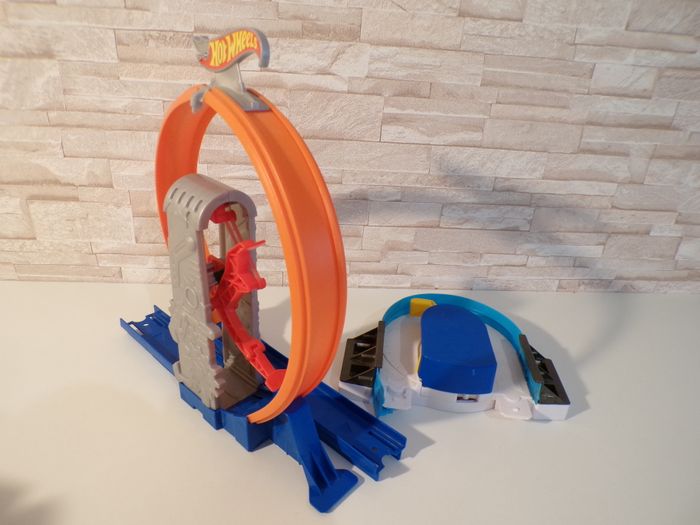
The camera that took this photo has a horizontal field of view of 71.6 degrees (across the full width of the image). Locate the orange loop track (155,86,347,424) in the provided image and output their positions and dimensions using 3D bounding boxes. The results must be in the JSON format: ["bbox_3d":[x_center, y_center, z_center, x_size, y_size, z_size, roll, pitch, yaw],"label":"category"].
[{"bbox_3d":[-0.095,-0.017,0.403,0.252,0.246,0.087,22,32,40],"label":"orange loop track"}]

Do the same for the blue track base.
[{"bbox_3d":[-0.111,0.095,0.457,0.349,0.042,0.096,22,32,40],"label":"blue track base"}]

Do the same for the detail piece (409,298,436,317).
[{"bbox_3d":[0.084,0.051,0.551,0.030,0.018,0.014,4,24,9],"label":"detail piece"}]

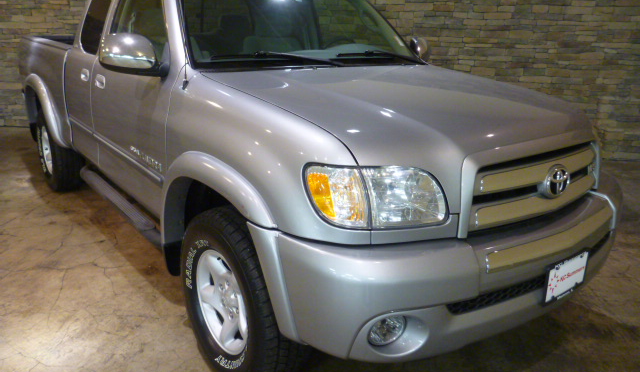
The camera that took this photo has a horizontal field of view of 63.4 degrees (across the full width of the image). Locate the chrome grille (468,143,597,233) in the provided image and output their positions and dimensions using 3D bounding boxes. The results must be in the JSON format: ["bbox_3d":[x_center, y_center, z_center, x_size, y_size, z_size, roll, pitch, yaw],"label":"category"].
[{"bbox_3d":[0.866,-0.009,1.952,0.880,0.230,0.130,-11,21,-37],"label":"chrome grille"}]

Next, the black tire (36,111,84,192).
[{"bbox_3d":[-2.341,-0.342,4.686,0.275,0.770,0.775,-11,21,-37],"label":"black tire"}]

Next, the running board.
[{"bbox_3d":[-1.269,0.098,3.309,0.180,0.130,1.560,-11,21,-37],"label":"running board"}]

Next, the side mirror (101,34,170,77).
[{"bbox_3d":[-0.858,-0.603,2.397,0.270,0.200,0.180,-11,21,-37],"label":"side mirror"}]

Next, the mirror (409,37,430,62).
[{"bbox_3d":[0.718,-0.920,3.596,0.270,0.200,0.180,-11,21,-37],"label":"mirror"}]

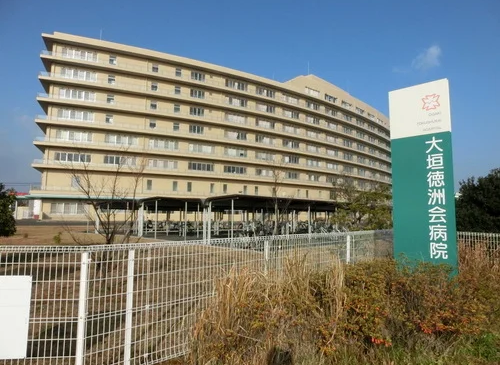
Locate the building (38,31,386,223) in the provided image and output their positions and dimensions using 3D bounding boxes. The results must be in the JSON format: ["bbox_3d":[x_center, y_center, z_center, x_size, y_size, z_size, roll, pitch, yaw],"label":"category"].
[{"bbox_3d":[5.211,-7.899,93.667,109.000,36.500,25.000,5,-7,-37],"label":"building"}]

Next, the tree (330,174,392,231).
[{"bbox_3d":[5.702,1.432,16.951,3.530,3.770,3.420,1,-6,0],"label":"tree"}]

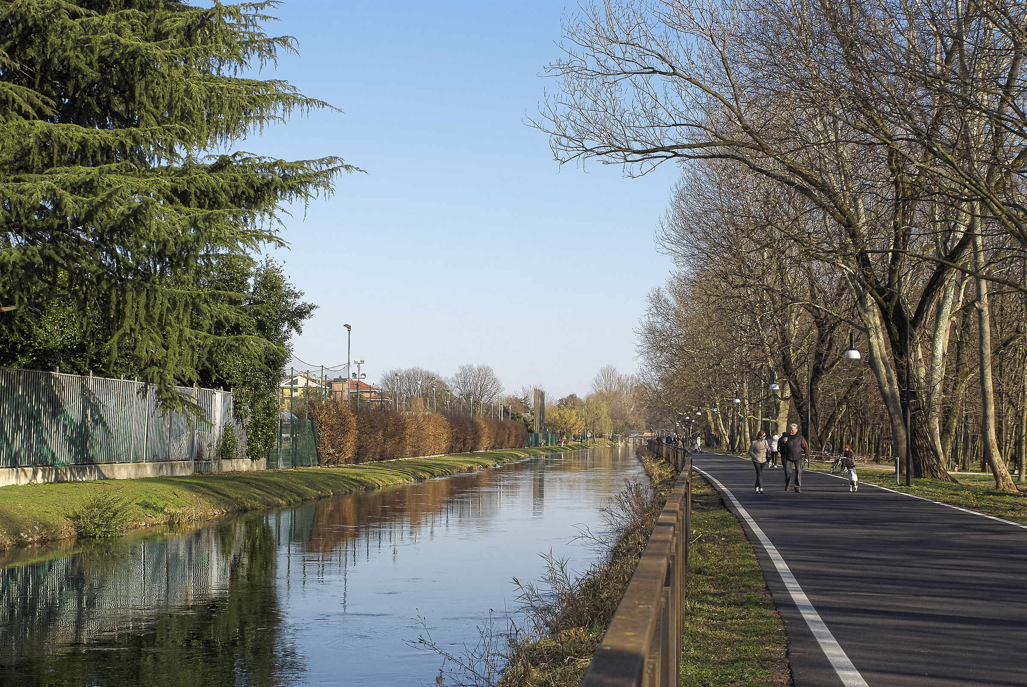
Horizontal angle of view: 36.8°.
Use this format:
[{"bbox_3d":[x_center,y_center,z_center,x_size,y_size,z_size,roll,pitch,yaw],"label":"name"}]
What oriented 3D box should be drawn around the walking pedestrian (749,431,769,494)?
[{"bbox_3d":[6.272,3.022,39.400,0.520,1.590,0.380,1,-3,0],"label":"walking pedestrian"}]

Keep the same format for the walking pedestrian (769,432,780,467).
[{"bbox_3d":[12.277,4.988,72.500,0.420,1.680,0.480,4,-4,-41],"label":"walking pedestrian"}]

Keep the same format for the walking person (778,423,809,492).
[{"bbox_3d":[7.127,2.905,39.200,0.750,1.770,0.480,0,-3,7],"label":"walking person"}]

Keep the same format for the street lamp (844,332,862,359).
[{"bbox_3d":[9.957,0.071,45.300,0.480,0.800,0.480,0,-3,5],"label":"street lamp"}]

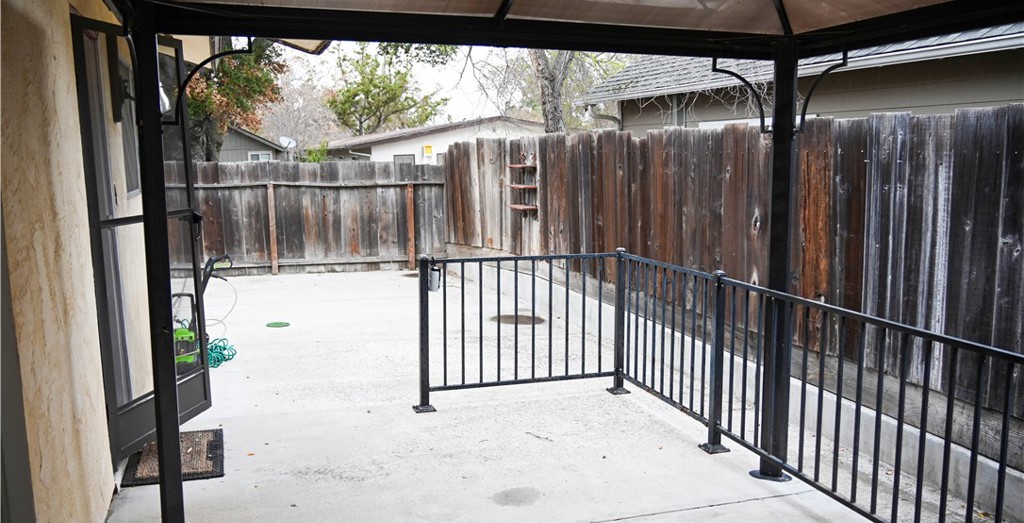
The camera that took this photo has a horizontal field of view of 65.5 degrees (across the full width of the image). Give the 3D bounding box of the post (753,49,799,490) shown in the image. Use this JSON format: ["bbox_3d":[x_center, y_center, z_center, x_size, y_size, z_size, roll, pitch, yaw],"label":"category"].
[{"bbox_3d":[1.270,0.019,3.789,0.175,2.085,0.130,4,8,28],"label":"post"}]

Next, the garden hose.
[{"bbox_3d":[-2.262,0.705,6.141,0.270,0.165,0.300,-2,7,-17],"label":"garden hose"}]

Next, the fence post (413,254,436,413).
[{"bbox_3d":[-0.549,0.443,4.936,0.128,0.972,0.128,-2,7,-17],"label":"fence post"}]

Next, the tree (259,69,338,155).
[{"bbox_3d":[-8.961,-5.340,33.432,3.800,5.700,3.800,-2,7,-17],"label":"tree"}]

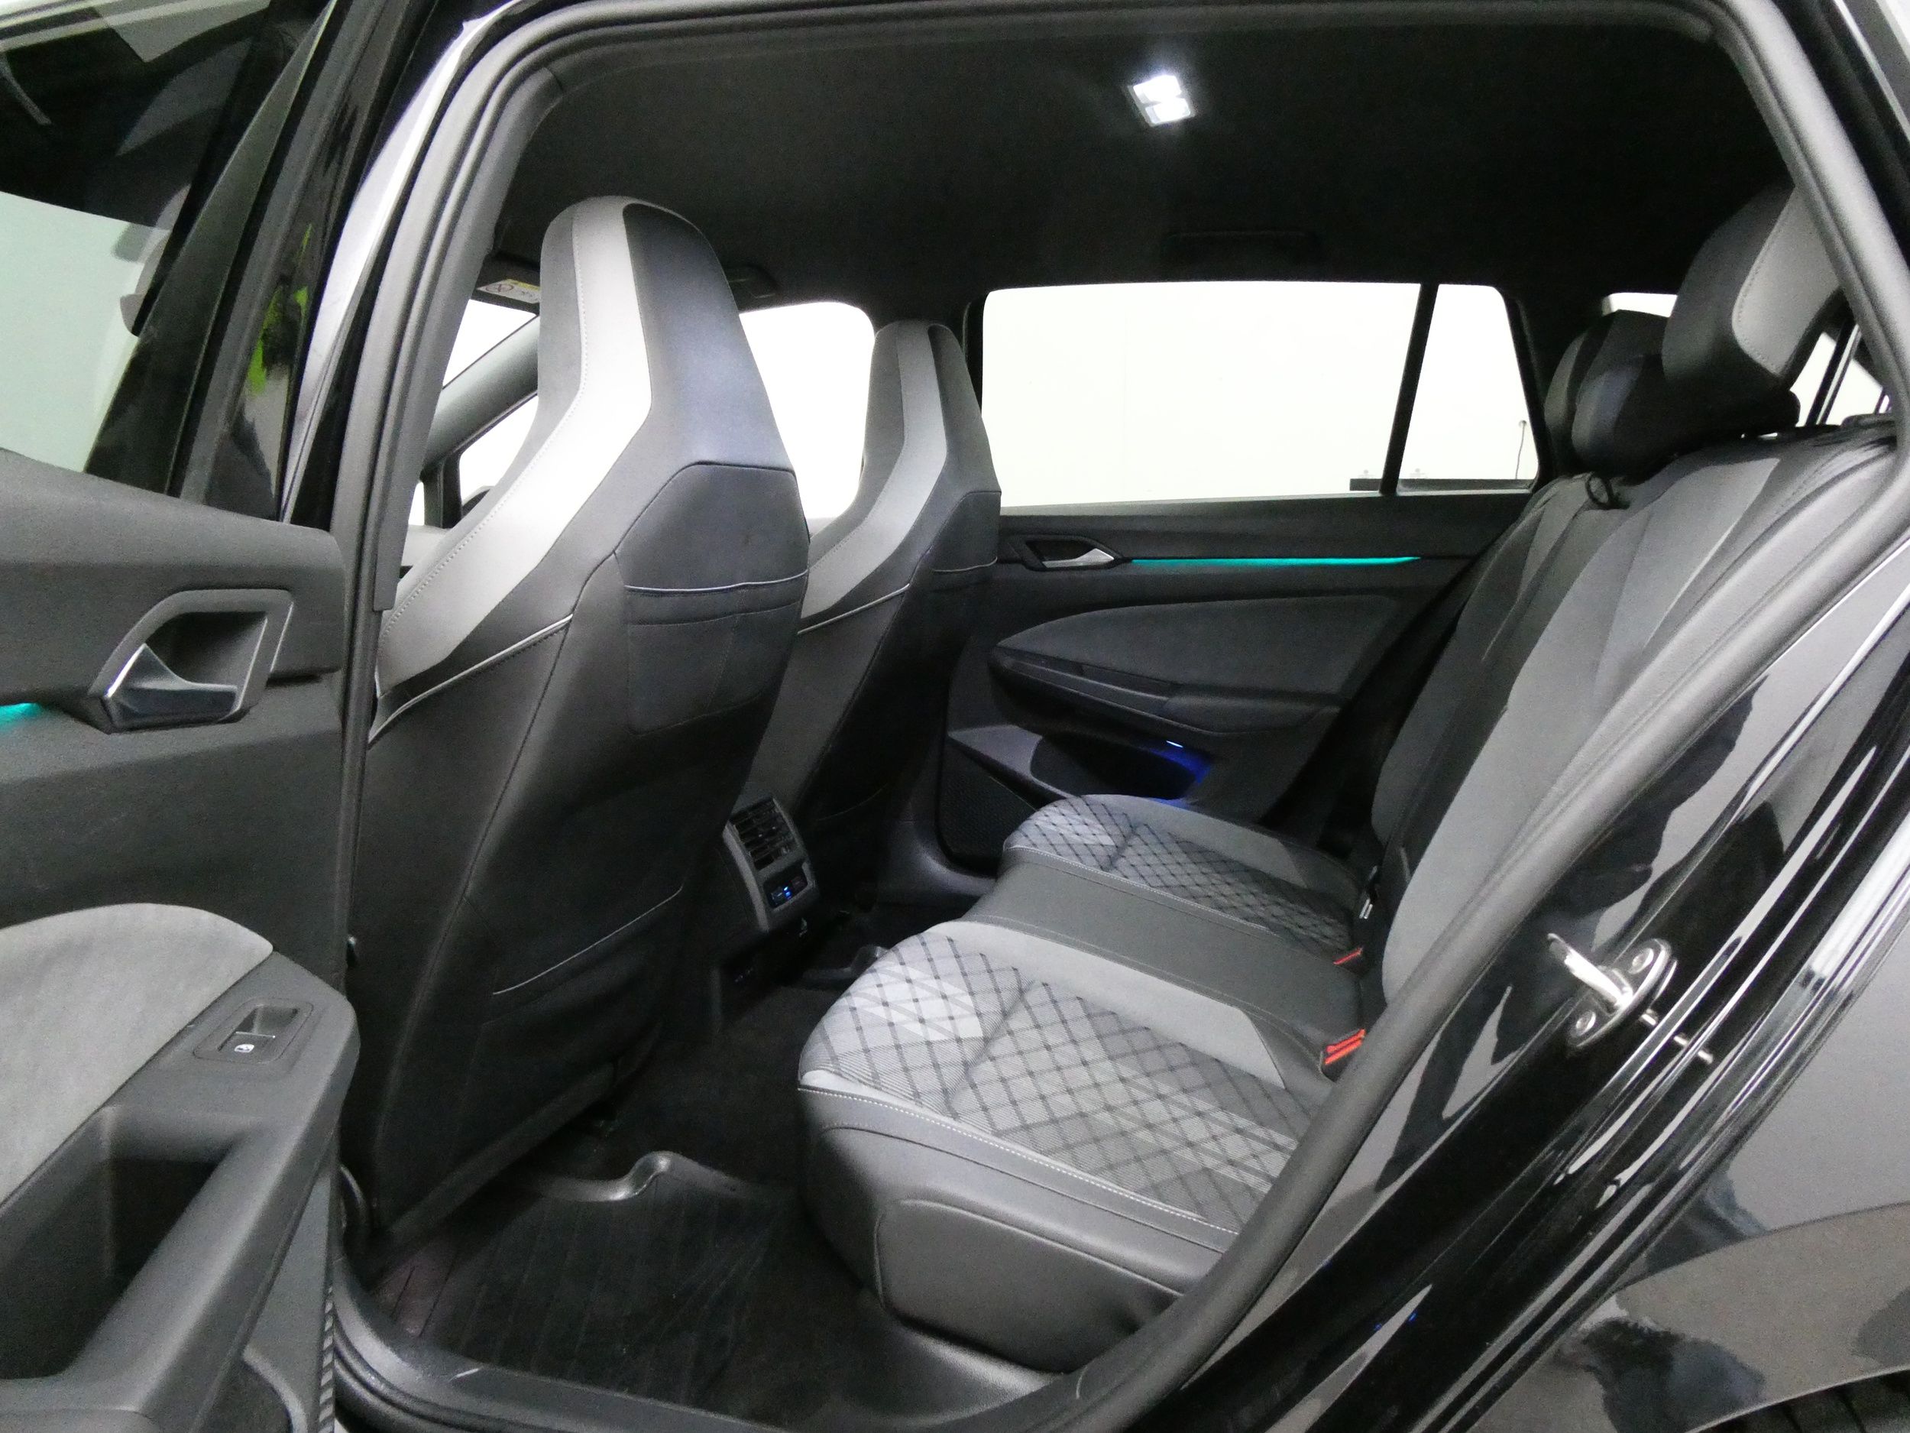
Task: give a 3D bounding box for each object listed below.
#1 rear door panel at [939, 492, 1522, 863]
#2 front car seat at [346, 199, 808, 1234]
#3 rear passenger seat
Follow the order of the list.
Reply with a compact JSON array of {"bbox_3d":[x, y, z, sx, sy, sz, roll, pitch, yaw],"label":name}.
[{"bbox_3d":[0.415,-0.025,2.156,0.970,0.640,0.140,1,8,16],"label":"rear door panel"},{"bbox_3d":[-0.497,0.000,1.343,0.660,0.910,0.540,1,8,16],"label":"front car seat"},{"bbox_3d":[0.432,-0.024,1.458,0.850,0.850,1.300,1,8,16],"label":"rear passenger seat"}]

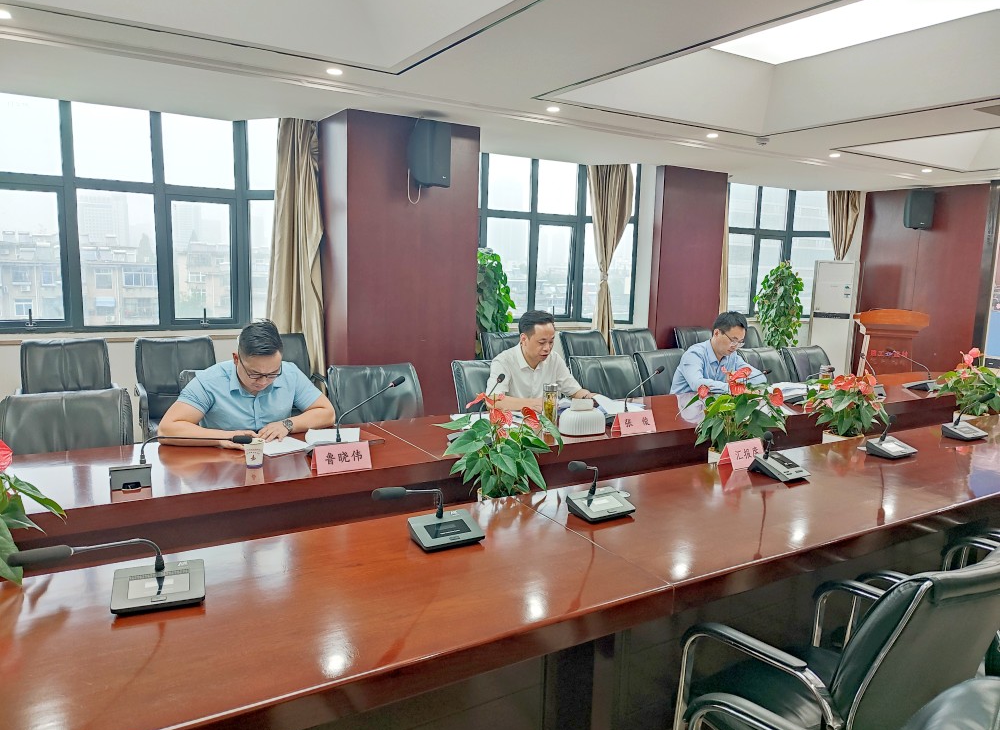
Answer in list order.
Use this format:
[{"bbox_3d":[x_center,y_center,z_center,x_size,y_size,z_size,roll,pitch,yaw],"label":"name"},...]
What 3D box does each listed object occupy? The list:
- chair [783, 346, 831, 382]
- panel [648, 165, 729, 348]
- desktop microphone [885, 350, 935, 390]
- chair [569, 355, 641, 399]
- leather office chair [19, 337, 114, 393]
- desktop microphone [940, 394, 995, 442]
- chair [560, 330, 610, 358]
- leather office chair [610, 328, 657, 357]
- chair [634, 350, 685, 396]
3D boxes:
[{"bbox_3d":[2.515,0.359,5.572,0.580,0.960,0.620,-3,9,-31],"label":"chair"},{"bbox_3d":[1.918,-0.751,7.488,0.870,2.500,0.180,-3,9,-31],"label":"panel"},{"bbox_3d":[2.910,0.029,5.107,0.150,0.257,0.332,-3,9,-31],"label":"desktop microphone"},{"bbox_3d":[0.778,0.457,4.524,0.580,0.960,0.620,-3,9,-31],"label":"chair"},{"bbox_3d":[-2.462,0.380,4.145,0.570,0.991,0.600,-3,9,-31],"label":"leather office chair"},{"bbox_3d":[2.329,0.244,3.558,0.198,0.233,0.170,-3,9,-31],"label":"desktop microphone"},{"bbox_3d":[0.793,0.241,5.880,0.570,0.991,0.600,-3,9,-31],"label":"chair"},{"bbox_3d":[1.221,0.222,5.848,0.560,0.970,0.620,-3,9,-31],"label":"leather office chair"},{"bbox_3d":[1.133,0.439,4.471,0.570,0.991,0.600,-3,9,-31],"label":"chair"}]

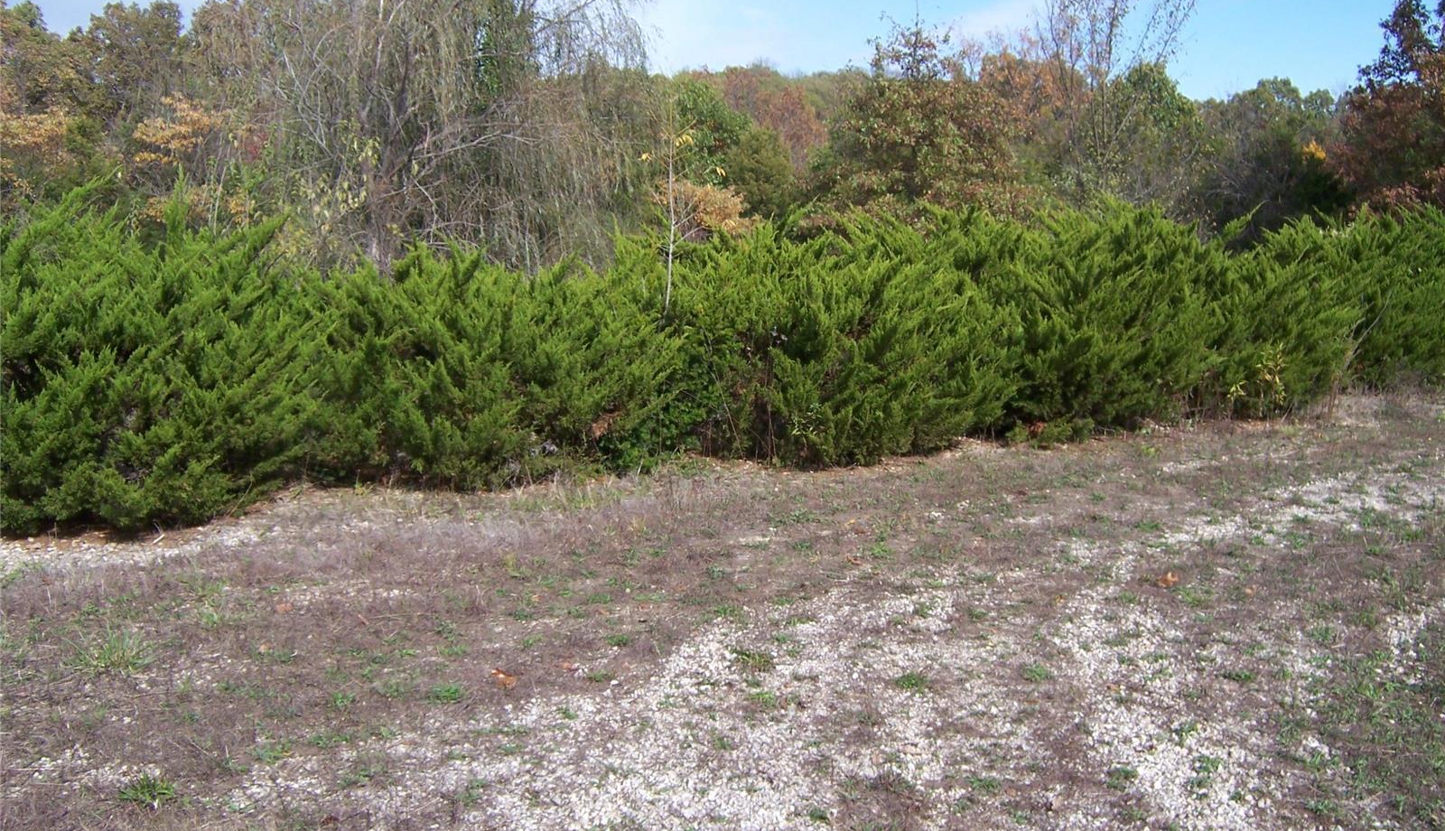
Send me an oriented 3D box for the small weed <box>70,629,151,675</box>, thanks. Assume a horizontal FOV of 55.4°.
[{"bbox_3d":[-2.187,0.835,4.929,0.274,0.114,0.246,-4,9,-24],"label":"small weed"}]

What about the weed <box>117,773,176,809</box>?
[{"bbox_3d":[-1.577,1.023,3.777,0.149,0.063,0.134,-3,9,-23],"label":"weed"}]

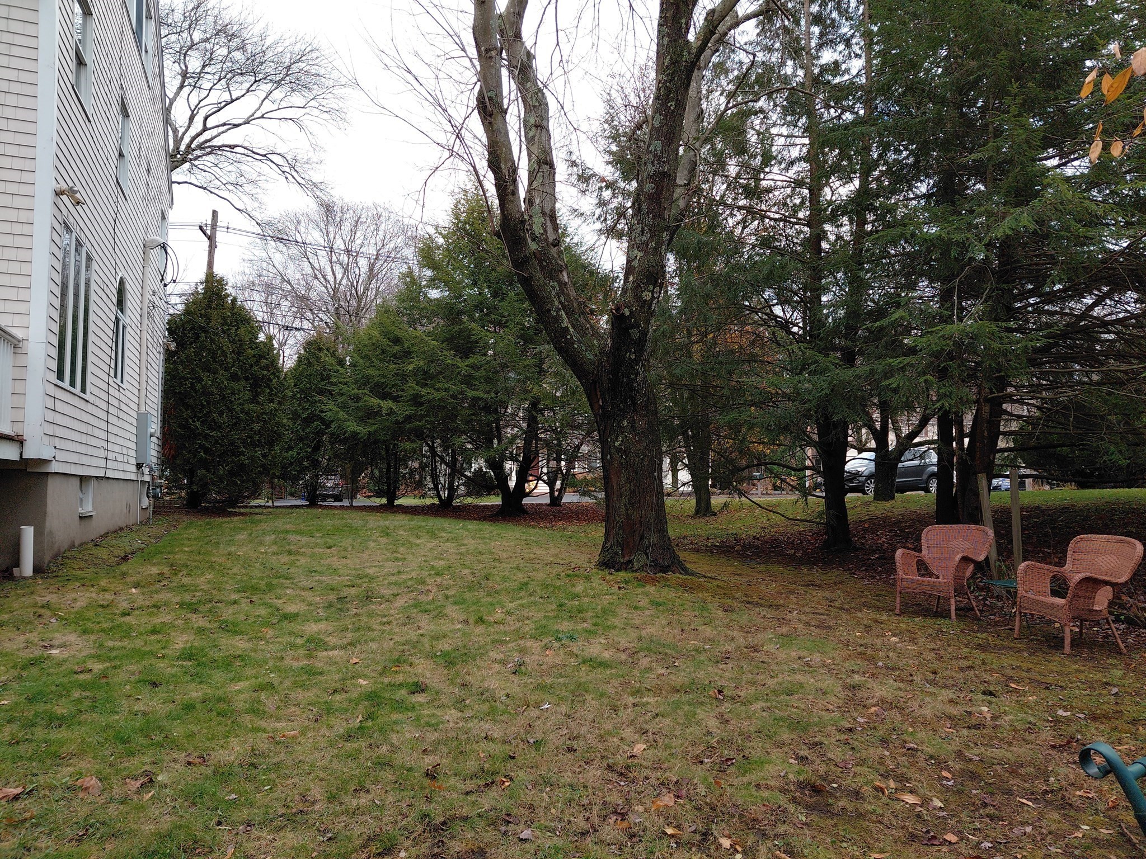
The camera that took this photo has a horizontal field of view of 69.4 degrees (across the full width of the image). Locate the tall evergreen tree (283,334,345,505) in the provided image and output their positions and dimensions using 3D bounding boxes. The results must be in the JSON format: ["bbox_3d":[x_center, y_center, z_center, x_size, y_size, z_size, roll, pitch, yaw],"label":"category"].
[{"bbox_3d":[-6.489,-0.254,20.862,1.900,4.349,1.900,0,-4,0],"label":"tall evergreen tree"}]

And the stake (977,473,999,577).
[{"bbox_3d":[4.634,1.151,9.199,0.090,1.322,0.060,-8,-5,24],"label":"stake"}]

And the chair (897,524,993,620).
[{"bbox_3d":[3.713,1.418,8.346,0.640,0.900,0.770,2,-5,-32],"label":"chair"}]

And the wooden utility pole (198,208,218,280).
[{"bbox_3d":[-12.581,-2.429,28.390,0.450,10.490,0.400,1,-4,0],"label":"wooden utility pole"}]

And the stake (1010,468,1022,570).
[{"bbox_3d":[4.939,1.111,9.200,0.090,1.355,0.060,-3,-5,25],"label":"stake"}]

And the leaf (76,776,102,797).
[{"bbox_3d":[-1.833,1.353,3.130,0.100,0.045,0.090,2,-5,-29],"label":"leaf"}]

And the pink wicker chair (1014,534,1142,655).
[{"bbox_3d":[4.054,1.306,6.724,0.640,0.900,0.770,1,-4,-10],"label":"pink wicker chair"}]

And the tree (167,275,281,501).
[{"bbox_3d":[-8.309,-0.935,19.707,2.850,5.578,2.800,0,-4,0],"label":"tree"}]

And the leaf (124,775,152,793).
[{"bbox_3d":[-1.654,1.351,3.150,0.105,0.035,0.090,2,-5,-29],"label":"leaf"}]

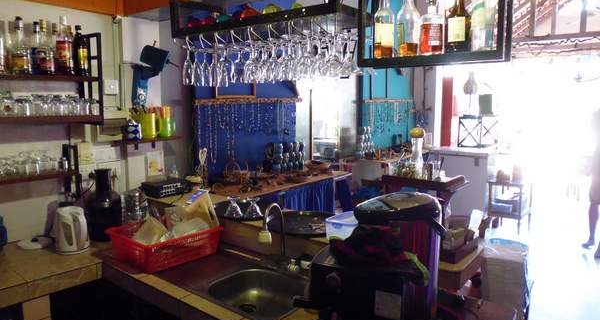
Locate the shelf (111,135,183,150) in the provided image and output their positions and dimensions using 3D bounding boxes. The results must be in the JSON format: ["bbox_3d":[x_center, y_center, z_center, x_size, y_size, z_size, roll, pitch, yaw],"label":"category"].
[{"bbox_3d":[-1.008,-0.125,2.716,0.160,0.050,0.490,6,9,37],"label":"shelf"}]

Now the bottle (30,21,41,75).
[{"bbox_3d":[-1.369,-0.579,2.173,0.068,0.270,0.068,6,10,38],"label":"bottle"}]

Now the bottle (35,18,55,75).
[{"bbox_3d":[-1.315,-0.580,2.160,0.078,0.278,0.080,6,10,38],"label":"bottle"}]

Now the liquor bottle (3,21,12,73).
[{"bbox_3d":[-1.452,-0.553,2.071,0.072,0.259,0.072,6,10,38],"label":"liquor bottle"}]

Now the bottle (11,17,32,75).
[{"bbox_3d":[-1.362,-0.555,2.034,0.088,0.272,0.082,-2,8,-22],"label":"bottle"}]

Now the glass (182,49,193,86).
[{"bbox_3d":[-0.601,-0.504,2.242,0.062,0.200,0.062,6,9,37],"label":"glass"}]

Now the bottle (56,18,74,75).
[{"bbox_3d":[-1.235,-0.598,2.193,0.082,0.300,0.080,-1,8,-17],"label":"bottle"}]

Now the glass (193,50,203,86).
[{"bbox_3d":[-0.558,-0.499,2.274,0.054,0.203,0.054,6,10,38],"label":"glass"}]

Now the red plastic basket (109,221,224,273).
[{"bbox_3d":[-0.659,0.398,2.053,0.340,0.136,0.406,7,10,42],"label":"red plastic basket"}]

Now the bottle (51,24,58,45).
[{"bbox_3d":[-1.318,-0.593,2.251,0.075,0.275,0.075,-3,8,-25],"label":"bottle"}]

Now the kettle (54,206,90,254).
[{"bbox_3d":[-1.155,0.341,2.109,0.190,0.230,0.155,4,8,23],"label":"kettle"}]

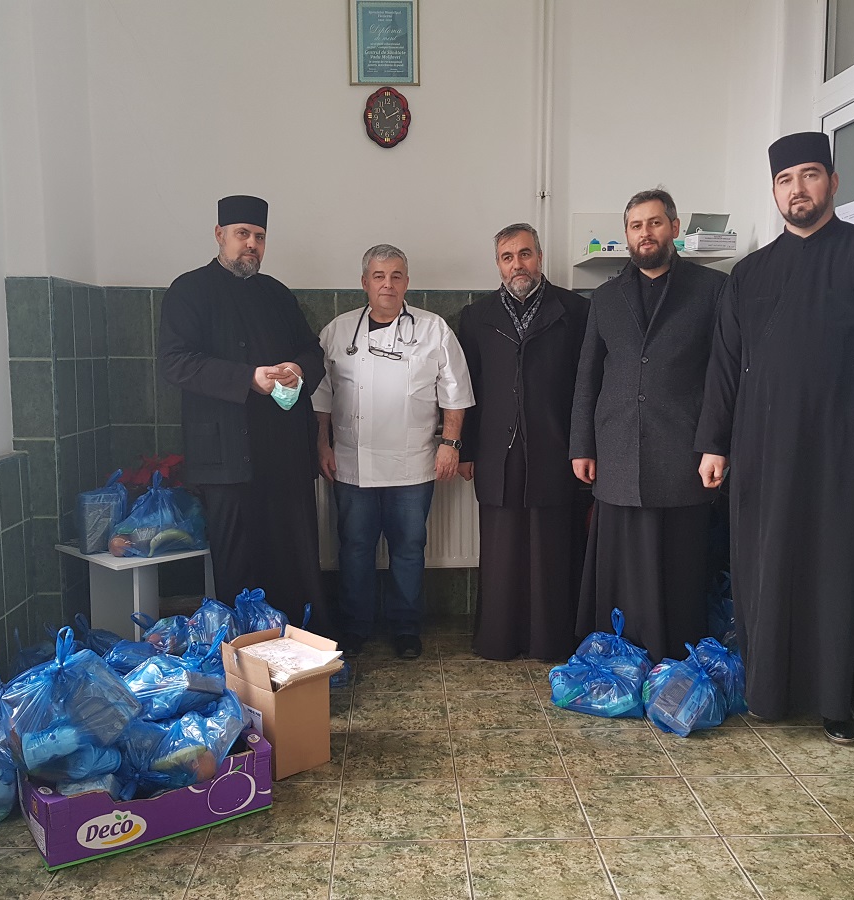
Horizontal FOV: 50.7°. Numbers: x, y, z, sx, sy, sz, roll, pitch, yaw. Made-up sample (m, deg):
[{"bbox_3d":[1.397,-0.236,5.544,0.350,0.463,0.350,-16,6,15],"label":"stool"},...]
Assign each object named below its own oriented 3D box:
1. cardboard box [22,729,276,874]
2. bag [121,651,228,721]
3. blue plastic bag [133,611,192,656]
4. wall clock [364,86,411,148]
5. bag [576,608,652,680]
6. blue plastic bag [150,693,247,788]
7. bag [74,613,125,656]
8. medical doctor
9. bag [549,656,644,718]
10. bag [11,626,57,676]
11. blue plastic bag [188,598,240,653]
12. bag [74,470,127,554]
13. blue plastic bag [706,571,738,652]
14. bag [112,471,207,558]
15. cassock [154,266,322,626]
[{"bbox_3d":[-0.781,0.909,2.520,0.585,0.180,0.390,-4,8,-32],"label":"cardboard box"},{"bbox_3d":[-0.753,0.702,2.677,0.310,0.230,0.250,-2,7,-18],"label":"bag"},{"bbox_3d":[-0.900,0.742,3.139,0.250,0.320,0.240,0,7,0],"label":"blue plastic bag"},{"bbox_3d":[-0.172,-1.443,3.913,0.205,0.260,0.040,-1,7,-4],"label":"wall clock"},{"bbox_3d":[0.693,0.757,3.330,0.270,0.300,0.240,0,7,-2],"label":"bag"},{"bbox_3d":[-0.655,0.824,2.563,0.260,0.230,0.230,-3,7,-22],"label":"blue plastic bag"},{"bbox_3d":[-1.114,0.749,3.054,0.250,0.360,0.240,-2,7,-18],"label":"bag"},{"bbox_3d":[-0.148,0.003,3.716,0.650,1.655,0.350,0,7,-3],"label":"medical doctor"},{"bbox_3d":[0.590,0.808,3.186,0.310,0.180,0.240,0,7,0],"label":"bag"},{"bbox_3d":[-1.403,0.755,3.289,0.260,0.310,0.240,-2,7,-17],"label":"bag"},{"bbox_3d":[-0.745,0.716,3.196,0.250,0.360,0.240,0,7,0],"label":"blue plastic bag"},{"bbox_3d":[-1.199,0.222,3.314,0.170,0.310,0.160,-4,7,-28],"label":"bag"},{"bbox_3d":[1.220,0.681,3.658,0.290,0.360,0.260,2,7,15],"label":"blue plastic bag"},{"bbox_3d":[-1.000,0.232,3.370,0.330,0.280,0.250,-1,7,-10],"label":"bag"},{"bbox_3d":[-0.737,0.053,3.590,0.630,1.580,0.460,-2,7,-17],"label":"cassock"}]

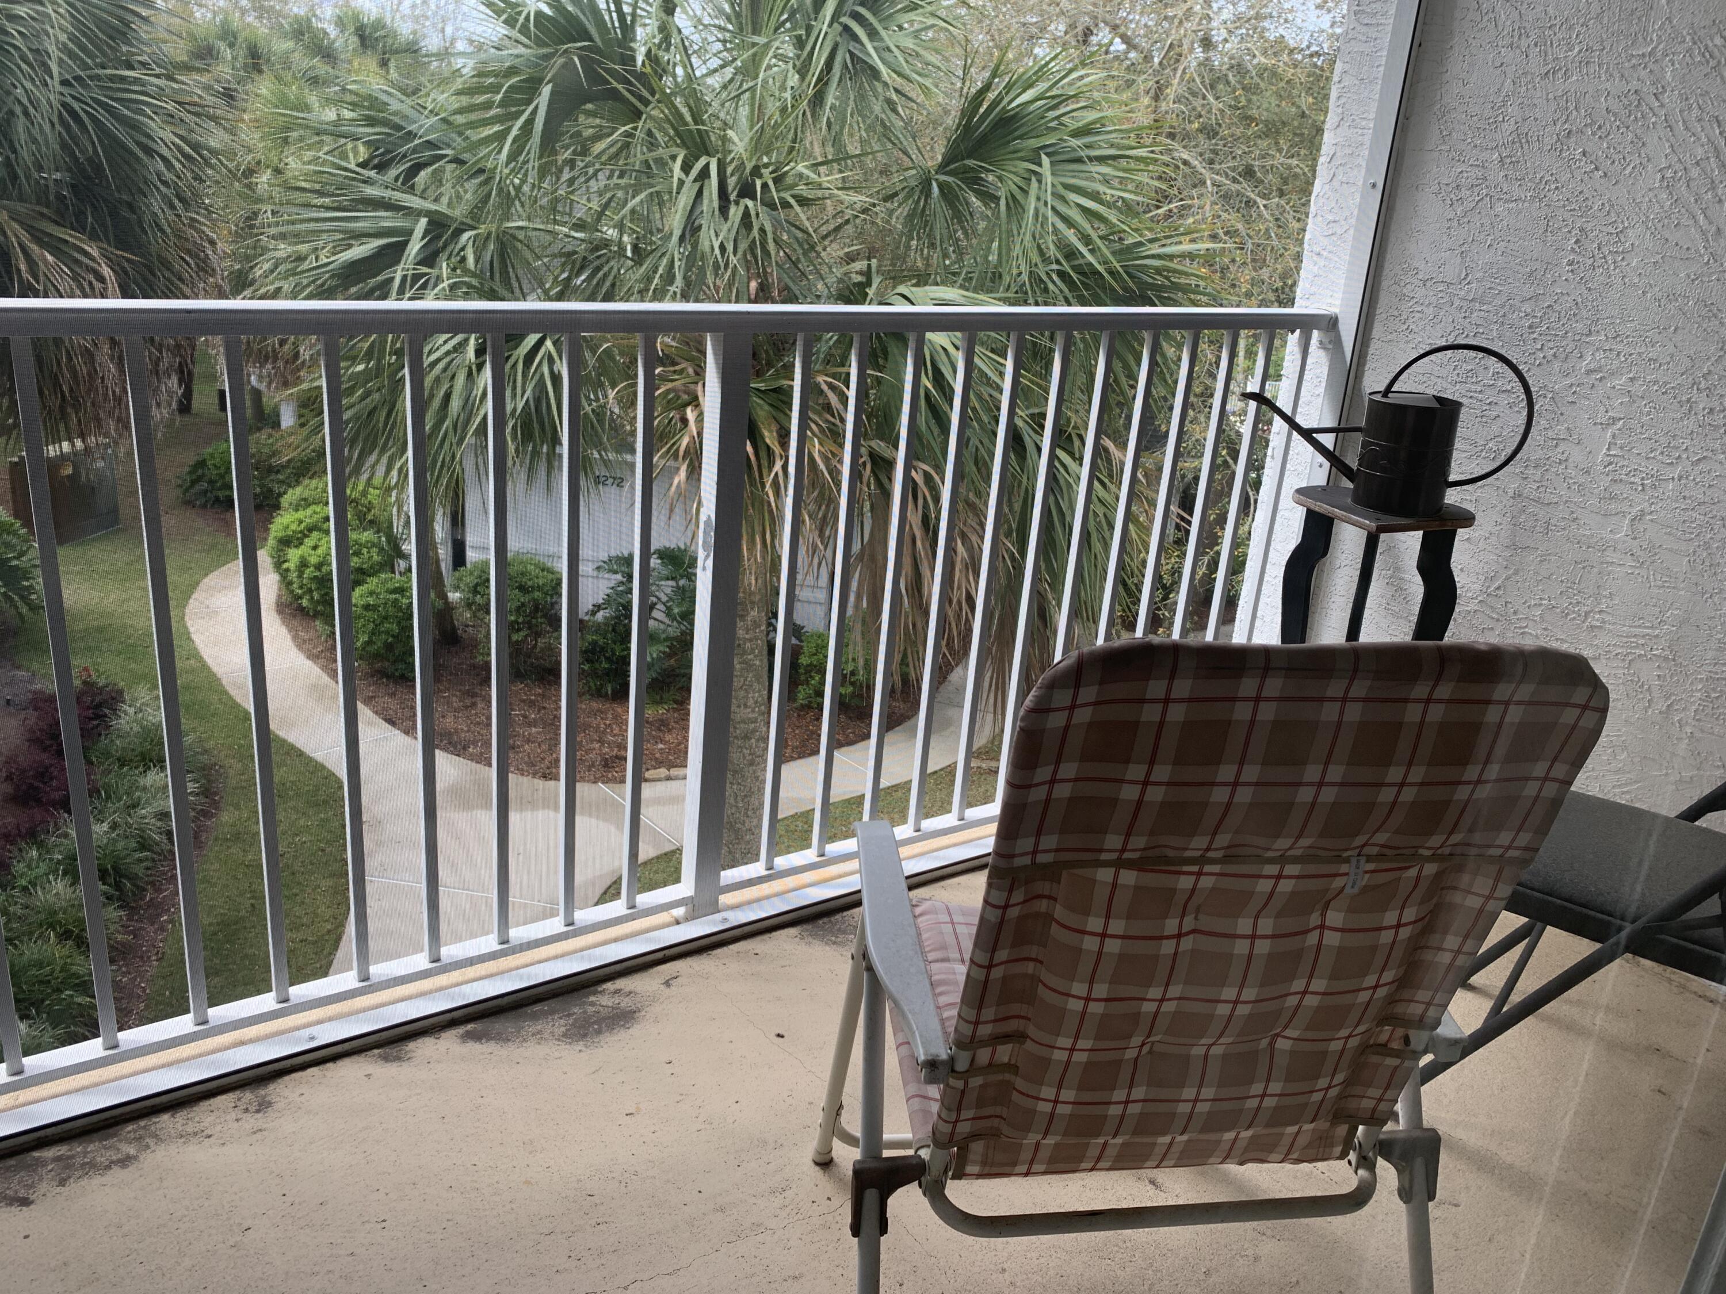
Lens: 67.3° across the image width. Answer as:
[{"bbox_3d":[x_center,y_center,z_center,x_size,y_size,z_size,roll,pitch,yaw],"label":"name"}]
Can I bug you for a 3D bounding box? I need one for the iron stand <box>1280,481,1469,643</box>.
[{"bbox_3d":[0.942,0.092,2.580,0.336,0.786,0.315,-5,22,-25],"label":"iron stand"}]

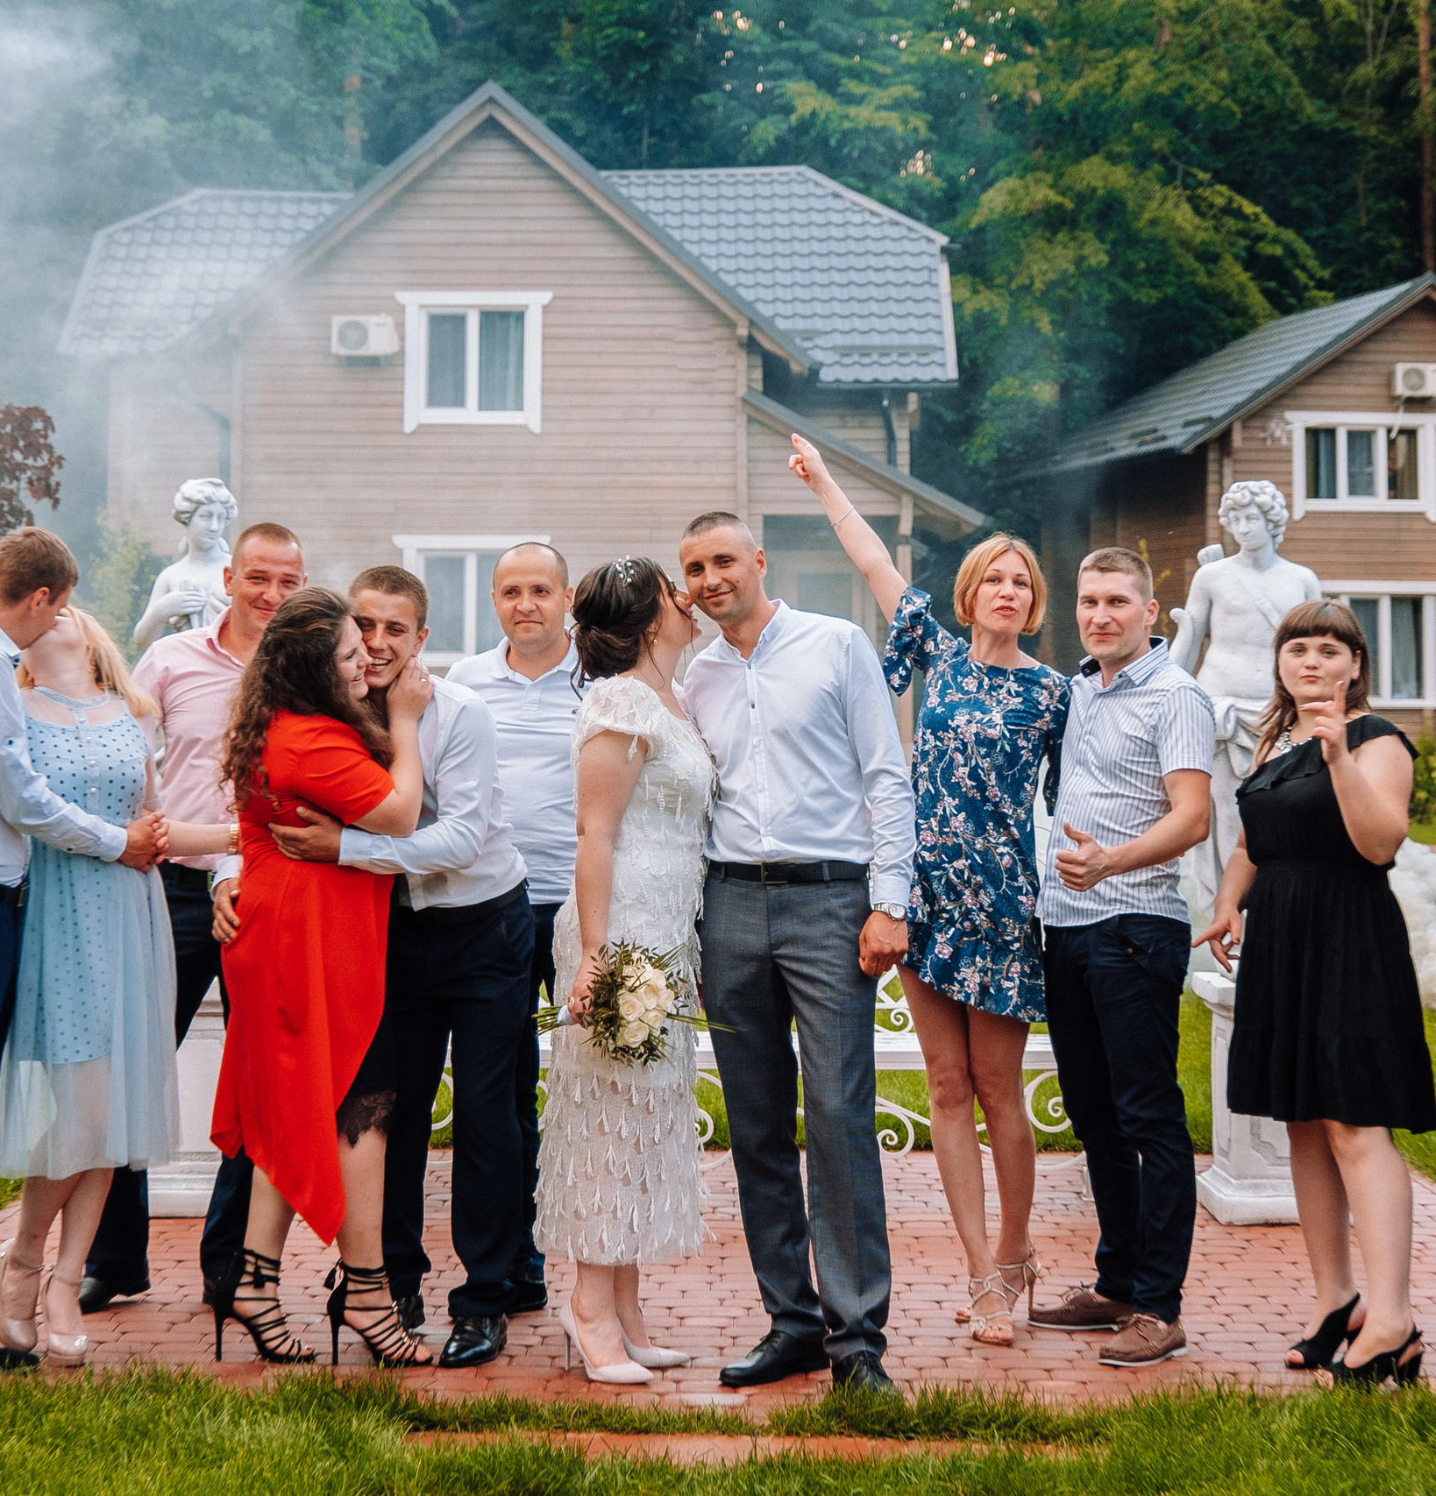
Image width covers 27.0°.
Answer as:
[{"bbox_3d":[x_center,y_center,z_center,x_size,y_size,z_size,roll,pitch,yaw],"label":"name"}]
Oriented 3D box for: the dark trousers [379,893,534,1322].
[{"bbox_3d":[-0.574,0.782,6.600,0.390,0.980,0.330,0,1,19],"label":"dark trousers"}]

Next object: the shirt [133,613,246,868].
[{"bbox_3d":[-1.118,-0.014,7.000,0.520,0.620,0.300,0,1,9],"label":"shirt"}]

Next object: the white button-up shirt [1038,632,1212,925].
[{"bbox_3d":[0.907,0.076,6.662,0.330,0.650,0.470,-1,1,-44],"label":"white button-up shirt"}]

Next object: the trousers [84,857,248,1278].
[{"bbox_3d":[-1.258,0.778,7.112,0.480,1.000,0.290,0,1,-3],"label":"trousers"}]

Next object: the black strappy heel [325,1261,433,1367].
[{"bbox_3d":[-0.717,1.194,6.378,0.225,0.230,0.085,0,1,-3],"label":"black strappy heel"}]

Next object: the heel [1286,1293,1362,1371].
[{"bbox_3d":[1.299,1.238,6.398,0.225,0.145,0.085,-1,1,-33],"label":"heel"}]

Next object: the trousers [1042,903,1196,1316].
[{"bbox_3d":[0.891,0.809,6.672,0.300,0.950,0.380,-1,1,-42],"label":"trousers"}]

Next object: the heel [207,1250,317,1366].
[{"bbox_3d":[-0.974,1.183,6.428,0.220,0.245,0.085,0,1,-3],"label":"heel"}]

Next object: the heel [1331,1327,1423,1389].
[{"bbox_3d":[1.338,1.251,6.130,0.220,0.135,0.085,0,1,-26],"label":"heel"}]

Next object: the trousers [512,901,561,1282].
[{"bbox_3d":[-0.421,0.796,6.950,0.380,0.970,0.290,0,1,-3],"label":"trousers"}]

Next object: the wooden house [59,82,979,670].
[{"bbox_3d":[-2.600,-3.612,39.449,11.400,8.800,8.600,0,1,0],"label":"wooden house"}]

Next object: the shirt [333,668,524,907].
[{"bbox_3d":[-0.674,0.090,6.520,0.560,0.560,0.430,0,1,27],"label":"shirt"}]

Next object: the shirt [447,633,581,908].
[{"bbox_3d":[-0.448,0.056,7.052,0.490,0.630,0.300,0,1,-3],"label":"shirt"}]

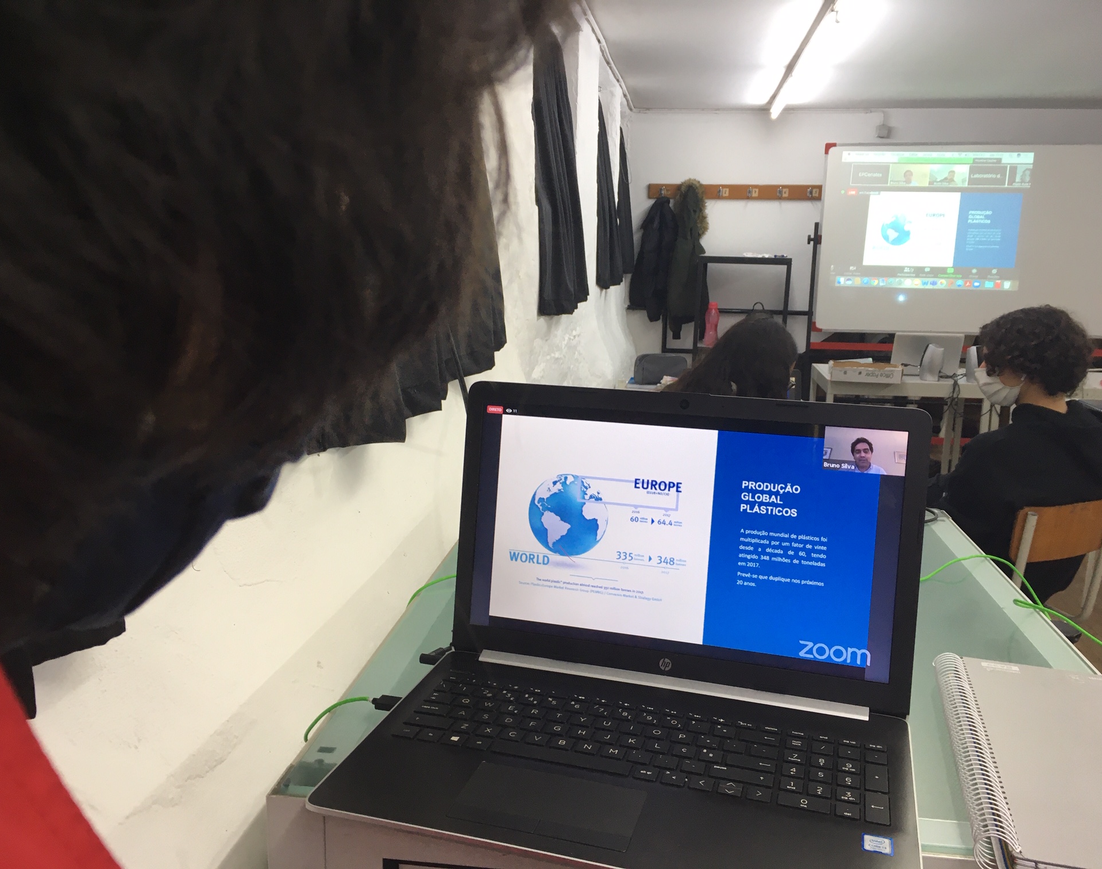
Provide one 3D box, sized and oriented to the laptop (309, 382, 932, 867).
[{"bbox_3d":[0.066,0.118,0.683,0.377,0.256,0.290,5,13,17],"label":"laptop"}]

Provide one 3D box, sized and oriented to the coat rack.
[{"bbox_3d":[1.174,-1.543,6.181,1.090,0.095,0.070,2,12,7],"label":"coat rack"}]

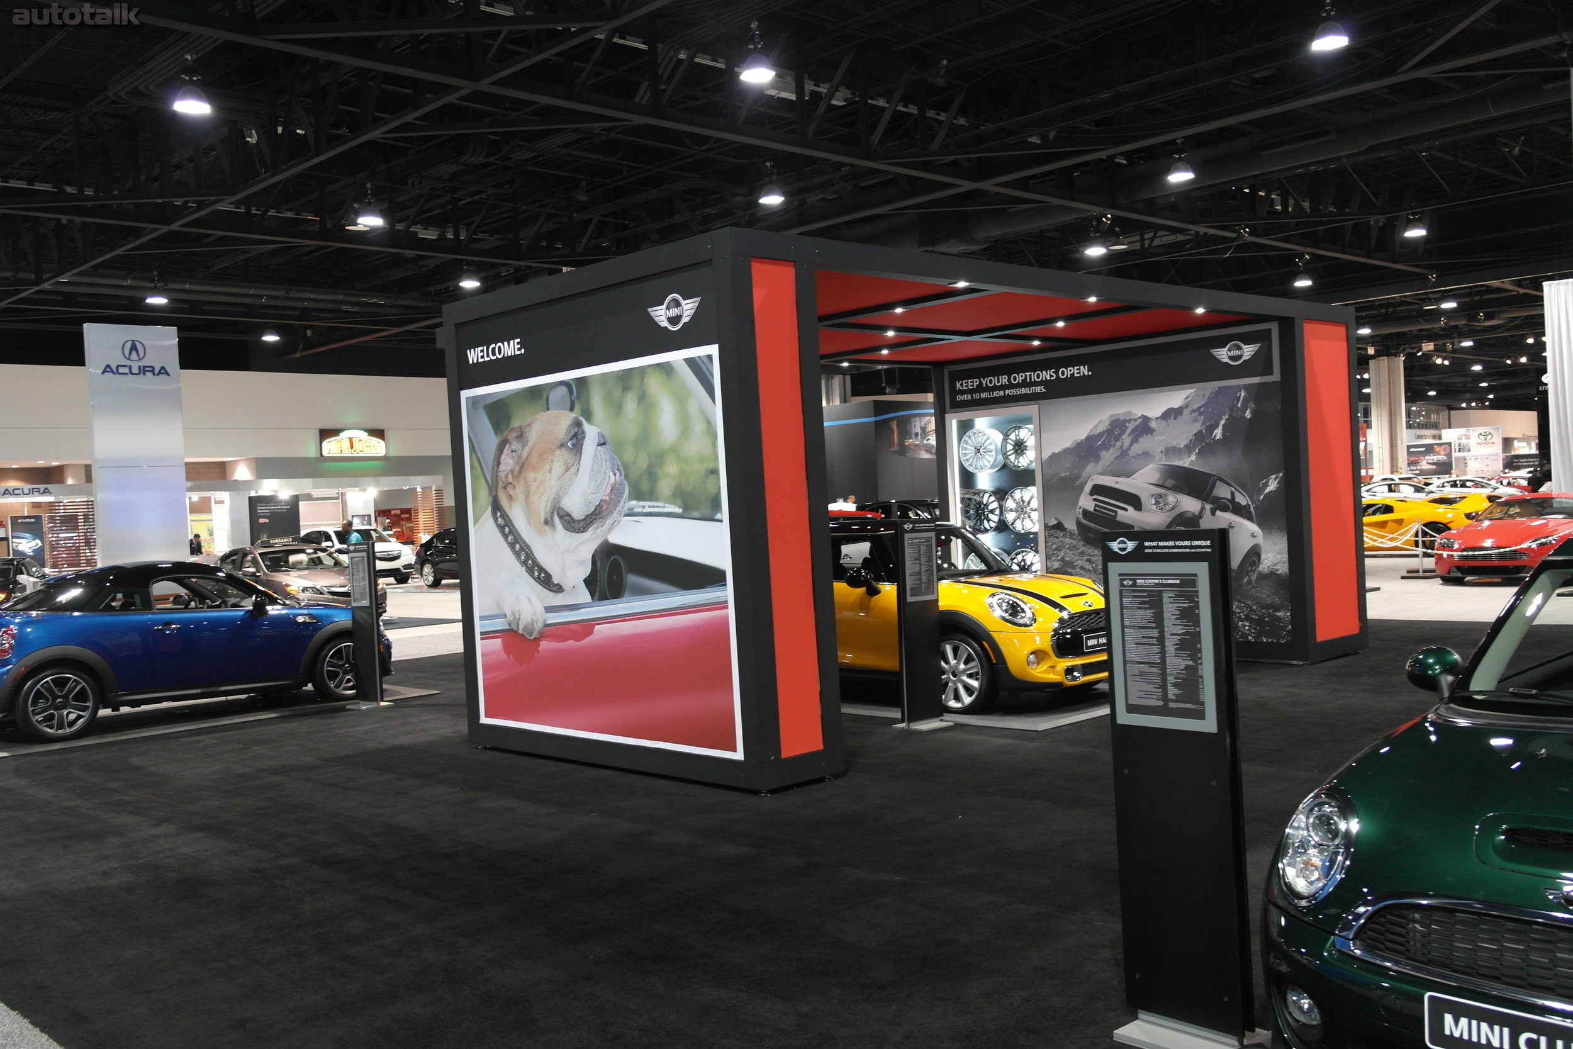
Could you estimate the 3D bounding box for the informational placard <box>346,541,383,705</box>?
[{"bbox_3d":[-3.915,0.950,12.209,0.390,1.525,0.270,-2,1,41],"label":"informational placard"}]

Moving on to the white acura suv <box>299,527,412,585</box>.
[{"bbox_3d":[-13.815,1.033,41.806,1.960,1.720,4.900,-4,1,-42],"label":"white acura suv"}]

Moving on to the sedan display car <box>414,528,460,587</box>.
[{"bbox_3d":[-8.466,0.866,36.407,1.930,1.620,4.800,-4,1,-44],"label":"sedan display car"}]

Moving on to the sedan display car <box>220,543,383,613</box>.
[{"bbox_3d":[-9.153,1.131,24.409,1.800,1.420,4.550,-4,1,-42],"label":"sedan display car"}]

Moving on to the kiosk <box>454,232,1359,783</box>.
[{"bbox_3d":[1.272,-0.183,11.319,7.500,3.260,3.700,-4,1,-42],"label":"kiosk"}]

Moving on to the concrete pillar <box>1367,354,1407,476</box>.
[{"bbox_3d":[28.439,-4.331,62.009,1.500,7.500,1.500,-3,1,3],"label":"concrete pillar"}]

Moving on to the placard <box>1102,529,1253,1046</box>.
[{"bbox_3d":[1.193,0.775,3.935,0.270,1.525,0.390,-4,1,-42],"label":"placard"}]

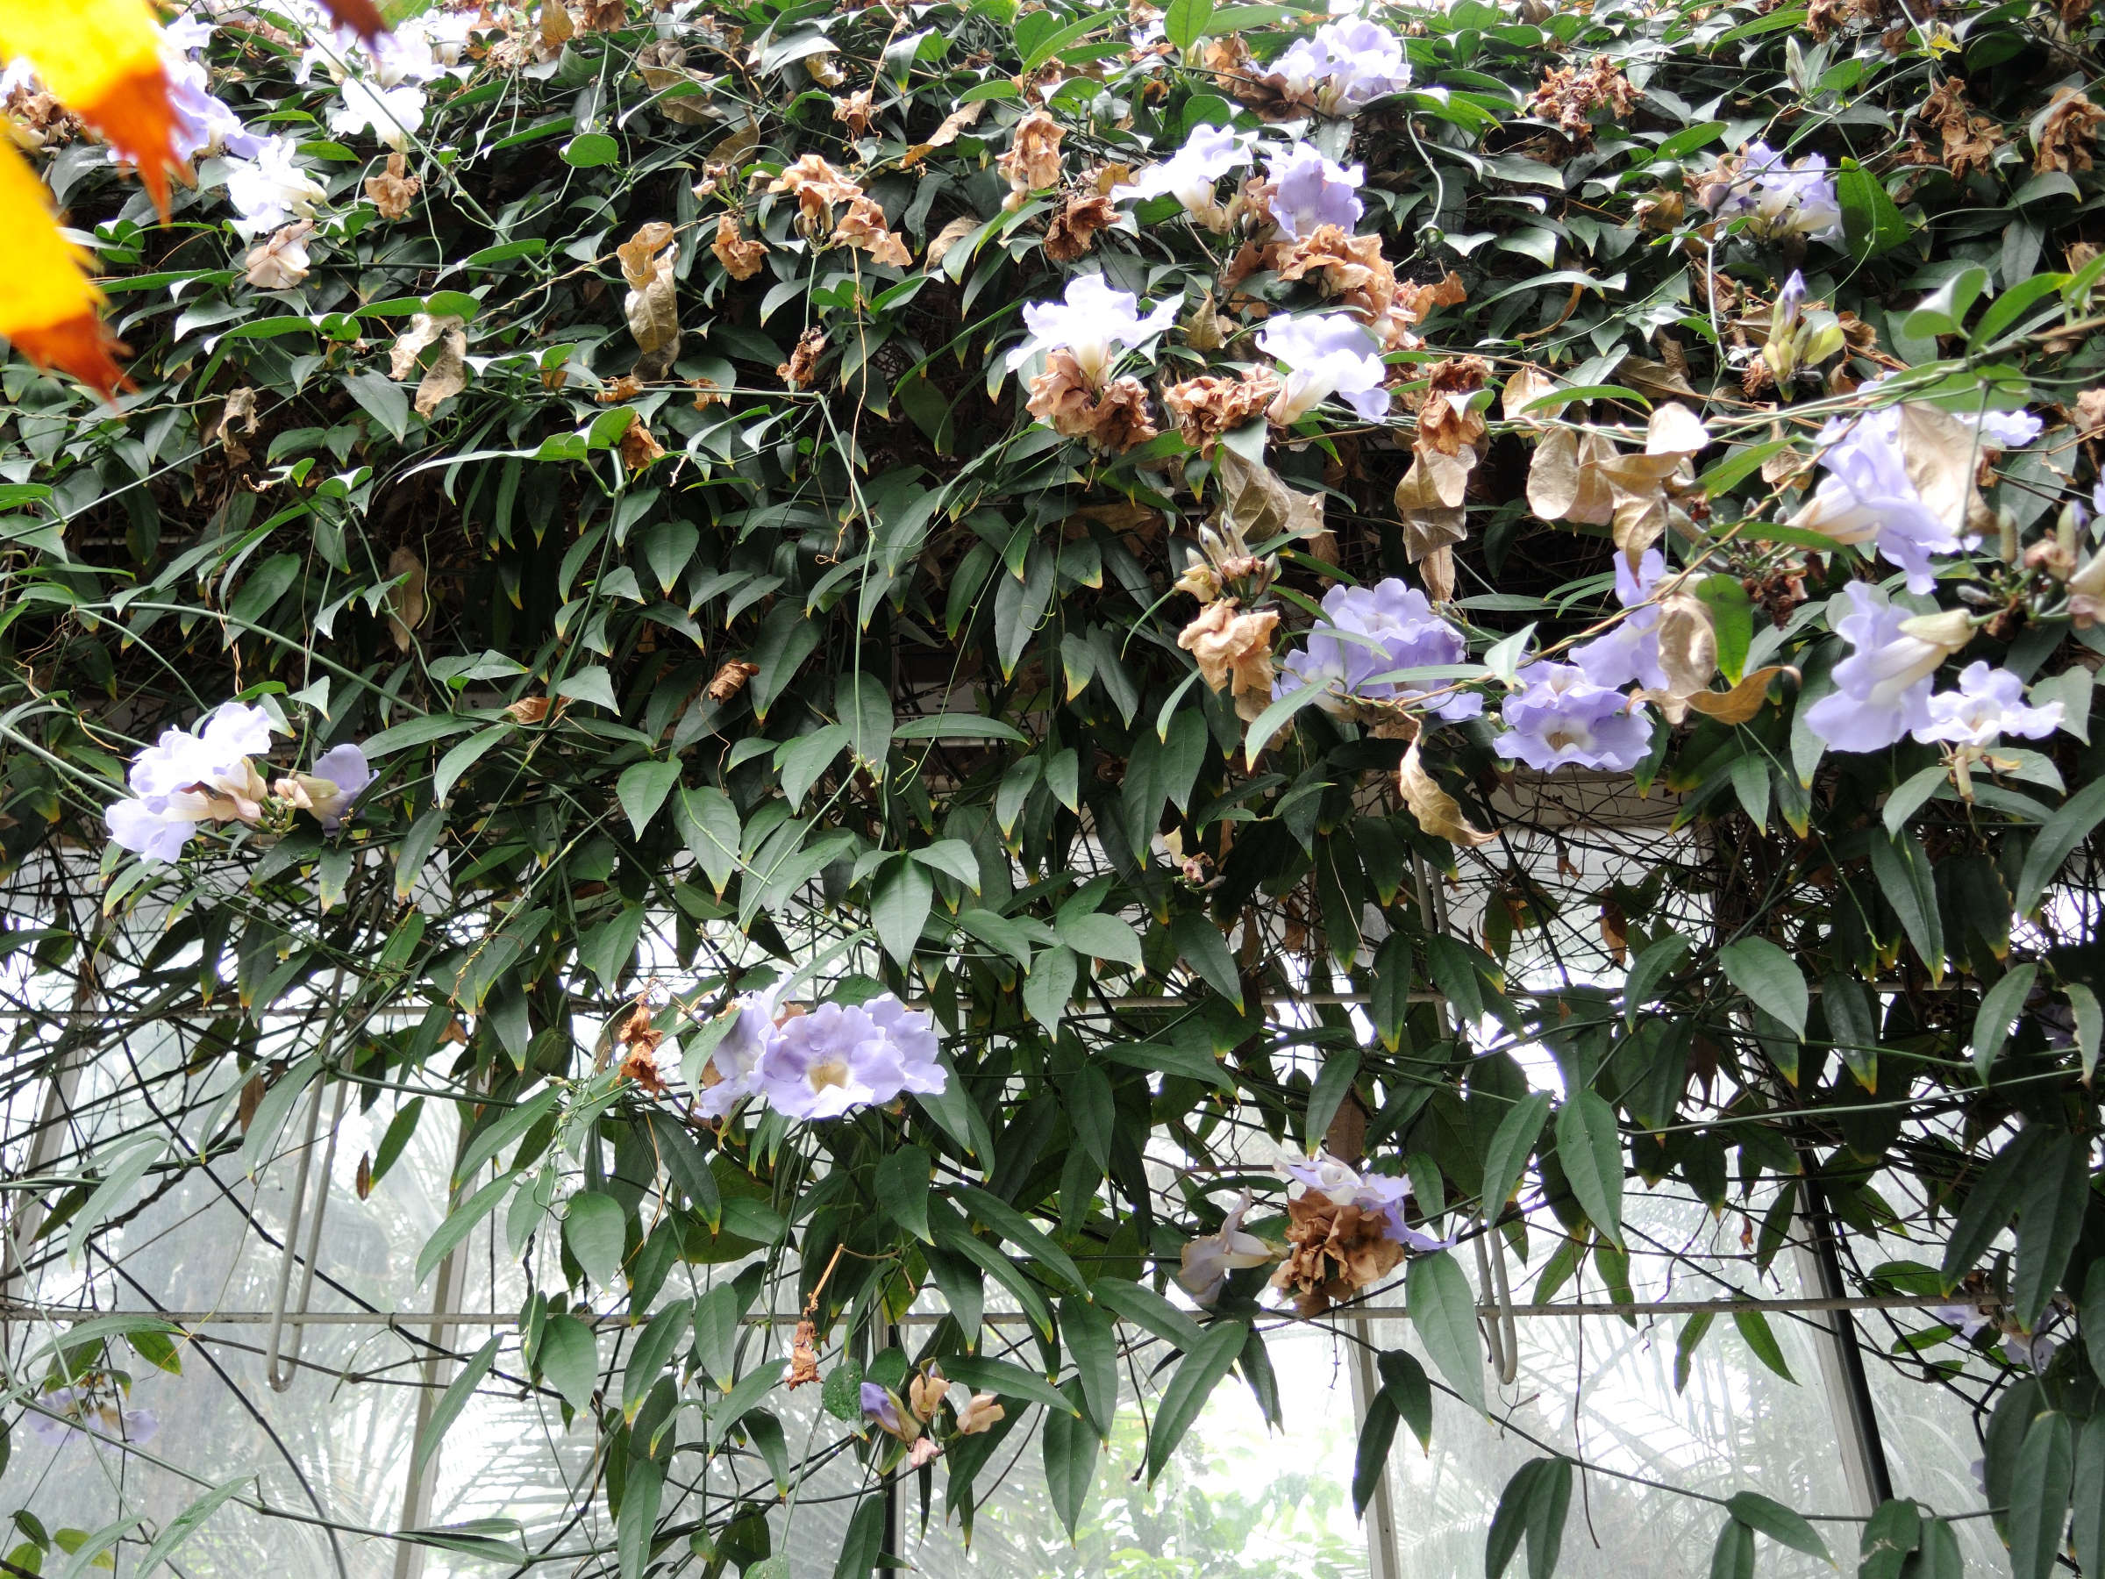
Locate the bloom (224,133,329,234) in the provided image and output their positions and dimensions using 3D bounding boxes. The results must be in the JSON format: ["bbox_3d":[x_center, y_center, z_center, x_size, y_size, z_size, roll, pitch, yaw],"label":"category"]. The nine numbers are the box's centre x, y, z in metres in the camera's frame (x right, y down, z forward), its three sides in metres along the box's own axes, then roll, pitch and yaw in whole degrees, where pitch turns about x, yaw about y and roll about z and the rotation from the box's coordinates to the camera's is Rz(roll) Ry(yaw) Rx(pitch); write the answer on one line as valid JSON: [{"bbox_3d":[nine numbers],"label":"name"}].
[{"bbox_3d":[-0.547,-0.424,1.200,0.060,0.068,0.066,6,-32,-24],"label":"bloom"}]

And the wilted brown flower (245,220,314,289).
[{"bbox_3d":[-0.545,-0.377,1.200,0.038,0.044,0.042,25,-25,19],"label":"wilted brown flower"}]

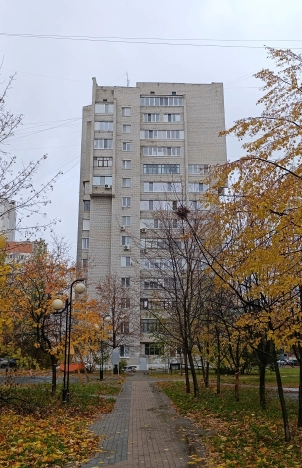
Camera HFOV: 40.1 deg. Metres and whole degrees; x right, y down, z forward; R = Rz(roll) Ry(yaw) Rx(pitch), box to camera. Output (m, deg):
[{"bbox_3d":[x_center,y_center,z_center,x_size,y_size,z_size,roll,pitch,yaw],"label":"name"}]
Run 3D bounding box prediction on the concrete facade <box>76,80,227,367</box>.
[{"bbox_3d":[-0.304,-1.047,67.471,22.500,43.000,18.000,0,-16,-2],"label":"concrete facade"}]

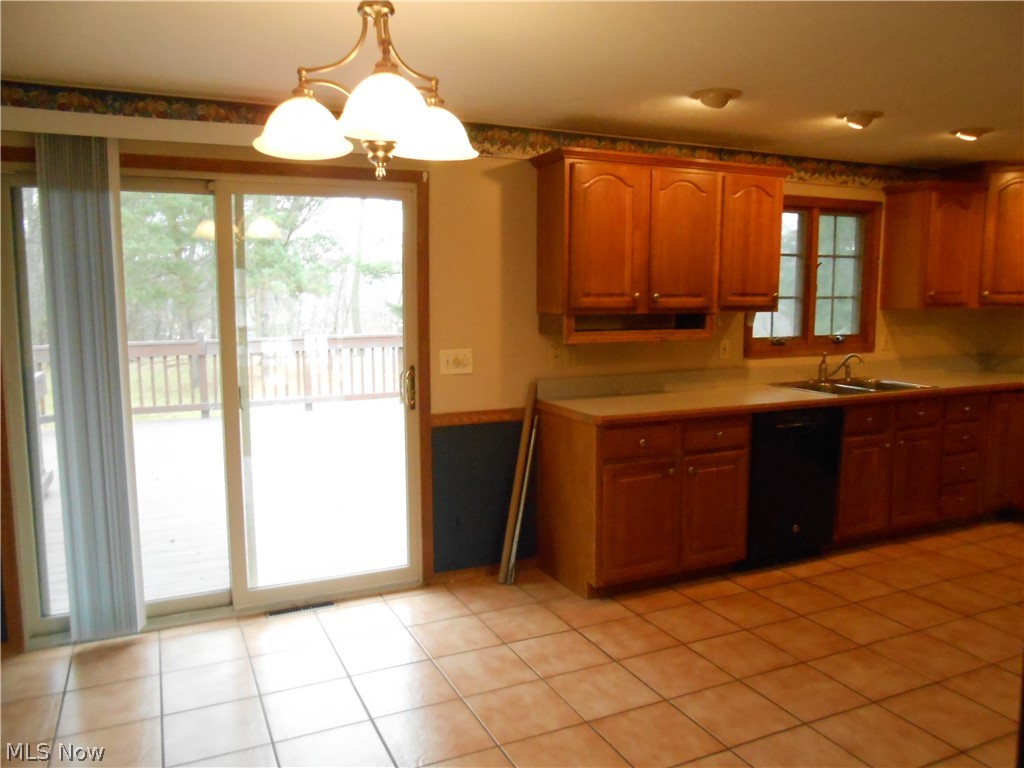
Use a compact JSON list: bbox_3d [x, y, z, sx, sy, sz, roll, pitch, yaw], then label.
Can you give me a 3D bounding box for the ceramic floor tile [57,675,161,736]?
[{"bbox_3d":[-1.462,1.176,2.806,0.330,0.010,0.330,-3,8,-25],"label":"ceramic floor tile"}]

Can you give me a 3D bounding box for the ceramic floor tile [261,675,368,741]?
[{"bbox_3d":[-0.702,1.160,2.749,0.325,0.010,0.326,-3,7,-25],"label":"ceramic floor tile"}]

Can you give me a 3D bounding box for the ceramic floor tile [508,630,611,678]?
[{"bbox_3d":[0.199,1.107,3.163,0.325,0.010,0.326,-3,7,-25],"label":"ceramic floor tile"}]

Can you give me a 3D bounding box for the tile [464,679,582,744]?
[{"bbox_3d":[0.039,1.161,2.733,0.328,0.010,0.328,-3,7,-25],"label":"tile"}]

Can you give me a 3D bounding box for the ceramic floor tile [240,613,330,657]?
[{"bbox_3d":[-0.986,1.094,3.355,0.328,0.010,0.328,-3,7,-25],"label":"ceramic floor tile"}]

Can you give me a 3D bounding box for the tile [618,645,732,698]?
[{"bbox_3d":[0.649,1.139,3.046,0.330,0.010,0.330,-3,8,-25],"label":"tile"}]

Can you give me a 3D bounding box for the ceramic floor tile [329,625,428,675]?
[{"bbox_3d":[-0.547,1.115,3.206,0.328,0.010,0.328,-3,7,-25],"label":"ceramic floor tile"}]

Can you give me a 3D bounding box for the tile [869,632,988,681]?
[{"bbox_3d":[1.705,1.121,3.165,0.330,0.010,0.330,-3,8,-25],"label":"tile"}]

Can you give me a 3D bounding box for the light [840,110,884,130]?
[{"bbox_3d":[1.635,-1.223,3.608,0.194,0.075,0.194,-3,7,-25],"label":"light"}]

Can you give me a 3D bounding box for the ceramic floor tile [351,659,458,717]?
[{"bbox_3d":[-0.403,1.145,2.894,0.328,0.010,0.328,-3,7,-25],"label":"ceramic floor tile"}]

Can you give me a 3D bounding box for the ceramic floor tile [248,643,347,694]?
[{"bbox_3d":[-0.850,1.133,3.064,0.328,0.010,0.328,-3,7,-25],"label":"ceramic floor tile"}]

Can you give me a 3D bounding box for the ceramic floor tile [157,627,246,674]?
[{"bbox_3d":[-1.288,1.112,3.216,0.328,0.010,0.328,-3,7,-25],"label":"ceramic floor tile"}]

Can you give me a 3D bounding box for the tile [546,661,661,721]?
[{"bbox_3d":[0.345,1.157,2.905,0.330,0.010,0.330,-3,8,-25],"label":"tile"}]

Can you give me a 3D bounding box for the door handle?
[{"bbox_3d":[-0.498,0.021,3.783,0.045,0.220,0.060,-3,7,-25],"label":"door handle"}]

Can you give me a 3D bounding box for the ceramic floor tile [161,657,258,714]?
[{"bbox_3d":[-1.157,1.158,2.947,0.330,0.010,0.330,-3,8,-25],"label":"ceramic floor tile"}]

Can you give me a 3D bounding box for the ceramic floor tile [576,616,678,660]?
[{"bbox_3d":[0.505,1.097,3.329,0.328,0.010,0.328,-3,7,-25],"label":"ceramic floor tile"}]

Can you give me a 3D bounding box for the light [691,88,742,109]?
[{"bbox_3d":[0.846,-1.171,3.193,0.205,0.060,0.205,0,7,0],"label":"light"}]

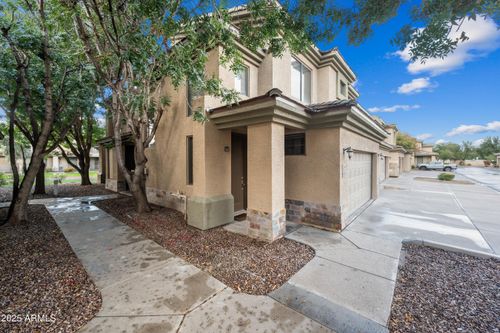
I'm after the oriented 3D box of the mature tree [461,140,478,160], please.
[{"bbox_3d":[65.500,-3.700,58.000,4.200,8.100,4.200,-1,2,-42],"label":"mature tree"}]

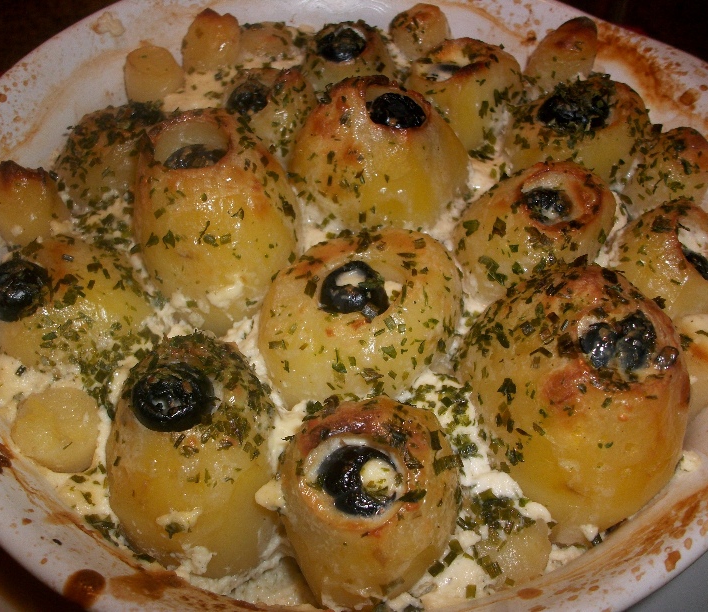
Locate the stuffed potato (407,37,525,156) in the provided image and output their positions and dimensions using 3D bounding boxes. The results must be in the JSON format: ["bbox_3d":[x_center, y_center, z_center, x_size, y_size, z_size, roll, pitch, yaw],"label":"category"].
[{"bbox_3d":[0.051,-0.096,0.337,0.050,0.056,0.050,0,52,0],"label":"stuffed potato"}]

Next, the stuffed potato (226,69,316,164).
[{"bbox_3d":[-0.037,-0.084,0.336,0.042,0.047,0.043,-4,55,0],"label":"stuffed potato"}]

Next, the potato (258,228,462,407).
[{"bbox_3d":[0.002,0.004,0.260,0.068,0.058,0.066,0,52,0],"label":"potato"}]

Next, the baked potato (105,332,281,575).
[{"bbox_3d":[-0.044,0.043,0.203,0.047,0.074,0.055,2,47,-2],"label":"baked potato"}]

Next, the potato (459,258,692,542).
[{"bbox_3d":[0.061,0.029,0.214,0.063,0.081,0.068,2,47,-2],"label":"potato"}]

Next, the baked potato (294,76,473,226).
[{"bbox_3d":[0.010,-0.064,0.308,0.070,0.064,0.068,0,52,0],"label":"baked potato"}]

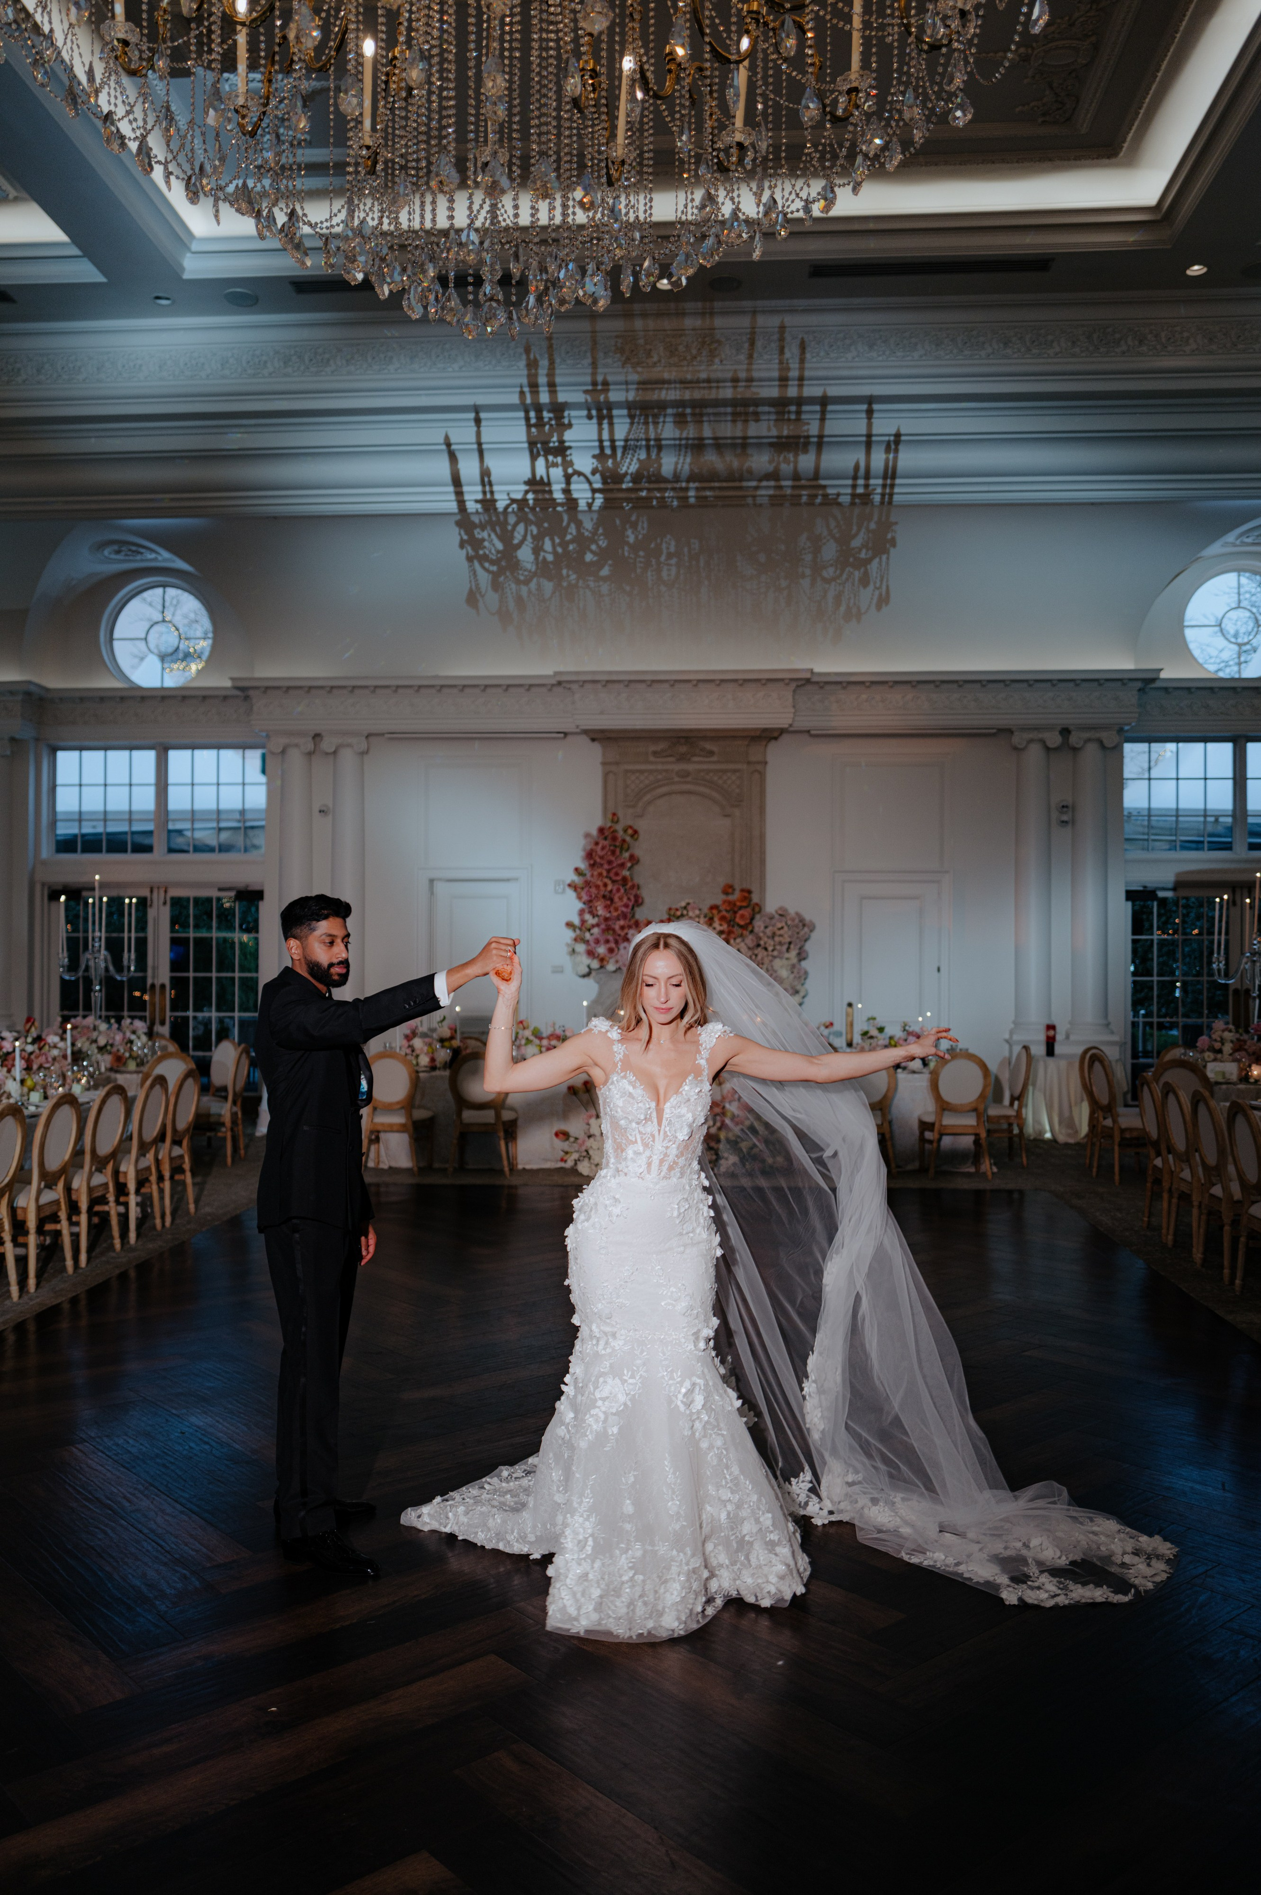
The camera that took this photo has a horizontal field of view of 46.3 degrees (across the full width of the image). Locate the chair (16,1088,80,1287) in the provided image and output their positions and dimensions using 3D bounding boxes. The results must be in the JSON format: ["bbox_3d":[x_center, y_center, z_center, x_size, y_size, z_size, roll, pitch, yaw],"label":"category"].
[{"bbox_3d":[-3.180,1.230,7.519,0.540,0.950,0.490,0,-1,5],"label":"chair"}]

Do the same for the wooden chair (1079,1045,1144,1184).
[{"bbox_3d":[3.798,1.293,11.211,0.560,0.960,0.490,0,-1,-1],"label":"wooden chair"}]

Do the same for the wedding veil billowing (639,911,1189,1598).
[{"bbox_3d":[0.740,0.801,4.070,1.460,1.730,0.800,0,-1,0],"label":"wedding veil billowing"}]

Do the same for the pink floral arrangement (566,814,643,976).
[{"bbox_3d":[-0.309,-0.601,17.094,0.910,1.910,0.500,0,-1,5],"label":"pink floral arrangement"}]

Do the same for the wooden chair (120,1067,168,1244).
[{"bbox_3d":[-3.012,1.212,8.621,0.560,0.960,0.490,0,-1,4],"label":"wooden chair"}]

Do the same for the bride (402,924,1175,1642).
[{"bbox_3d":[0.425,0.794,4.073,2.150,1.700,1.150,0,-1,0],"label":"bride"}]

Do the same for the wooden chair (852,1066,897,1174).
[{"bbox_3d":[1.817,1.285,11.482,0.490,0.960,0.560,0,-1,4],"label":"wooden chair"}]

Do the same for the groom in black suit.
[{"bbox_3d":[-0.660,0.766,4.090,0.750,1.800,0.500,0,-1,14],"label":"groom in black suit"}]

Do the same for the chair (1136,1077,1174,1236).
[{"bbox_3d":[3.381,1.244,8.799,0.540,0.950,0.490,0,-1,5],"label":"chair"}]

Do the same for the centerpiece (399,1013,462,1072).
[{"bbox_3d":[-1.657,0.792,12.216,0.500,0.490,0.420,0,-1,5],"label":"centerpiece"}]

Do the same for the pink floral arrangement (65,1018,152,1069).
[{"bbox_3d":[-4.373,0.810,12.400,0.780,0.440,0.600,0,-1,5],"label":"pink floral arrangement"}]

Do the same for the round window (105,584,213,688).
[{"bbox_3d":[-5.819,-3.844,18.300,1.330,1.330,0.150,0,-1,5],"label":"round window"}]

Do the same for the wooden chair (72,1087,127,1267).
[{"bbox_3d":[-3.041,1.202,7.974,0.560,0.960,0.490,0,-1,5],"label":"wooden chair"}]

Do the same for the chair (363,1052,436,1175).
[{"bbox_3d":[-1.832,1.276,11.616,0.490,0.950,0.540,0,-1,5],"label":"chair"}]

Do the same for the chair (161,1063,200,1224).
[{"bbox_3d":[-3.072,1.250,9.308,0.540,0.950,0.490,0,-1,5],"label":"chair"}]

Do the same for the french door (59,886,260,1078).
[{"bbox_3d":[-5.986,0.515,18.647,2.700,2.660,0.120,0,-1,5],"label":"french door"}]

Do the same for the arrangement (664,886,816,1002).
[{"bbox_3d":[1.220,-0.040,16.300,1.700,1.300,0.550,0,-1,4],"label":"arrangement"}]

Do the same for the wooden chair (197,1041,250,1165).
[{"bbox_3d":[-3.372,1.260,11.924,0.560,0.960,0.490,0,-1,2],"label":"wooden chair"}]

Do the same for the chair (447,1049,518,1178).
[{"bbox_3d":[-1.136,1.275,11.504,0.490,0.950,0.540,0,-1,5],"label":"chair"}]

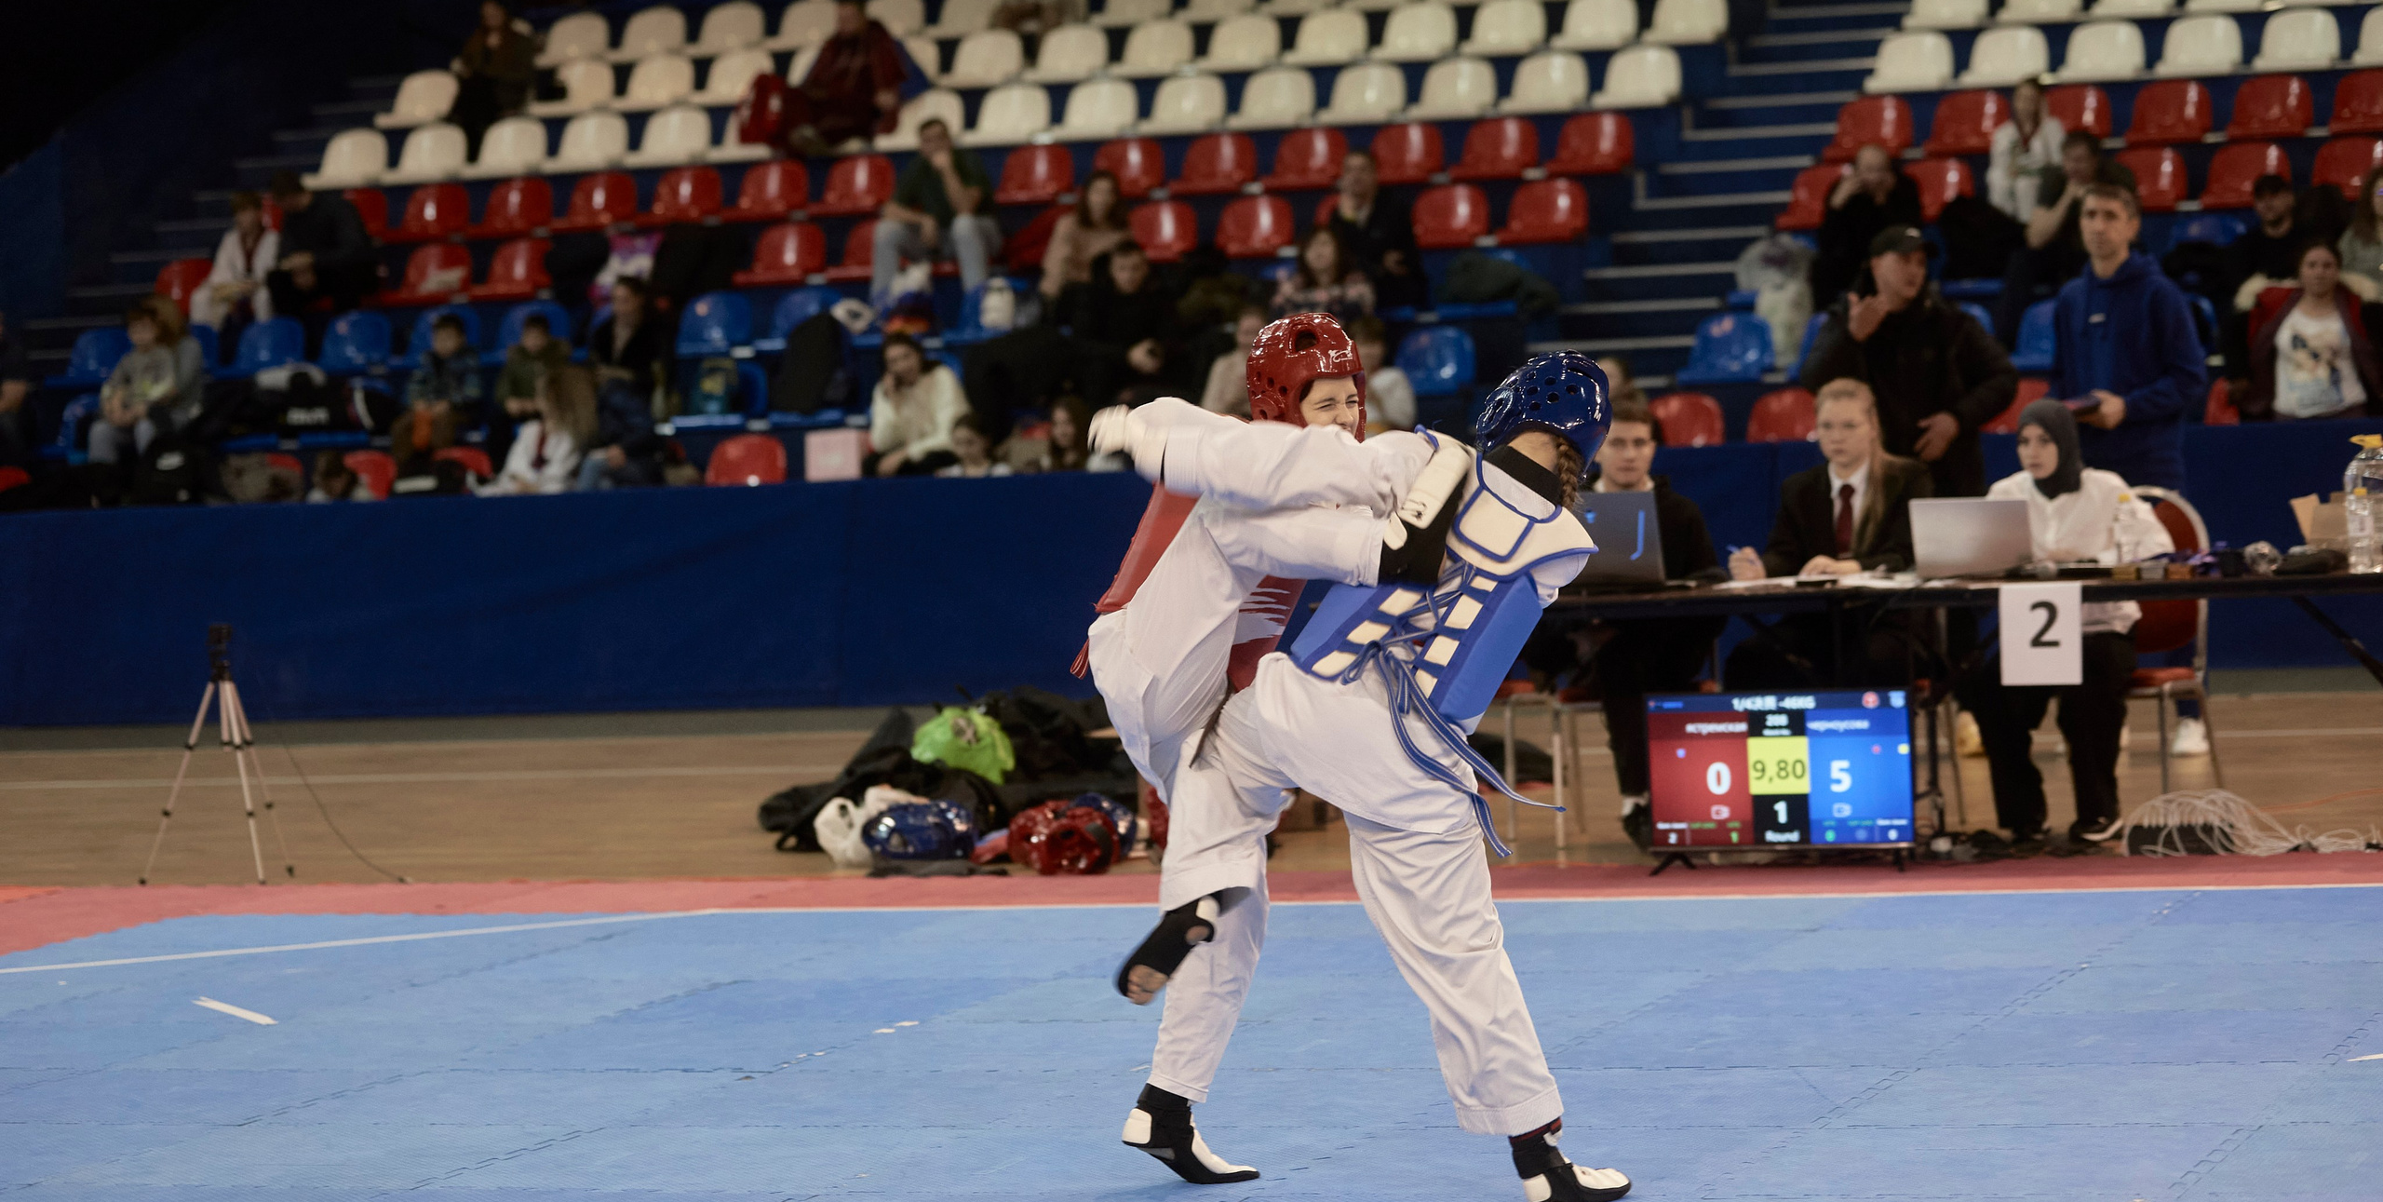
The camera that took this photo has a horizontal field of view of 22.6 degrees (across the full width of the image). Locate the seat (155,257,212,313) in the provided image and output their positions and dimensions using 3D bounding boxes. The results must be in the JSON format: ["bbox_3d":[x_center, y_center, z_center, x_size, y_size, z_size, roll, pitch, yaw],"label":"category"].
[{"bbox_3d":[-5.185,-1.597,30.543,0.400,0.315,0.370,-2,3,20],"label":"seat"}]

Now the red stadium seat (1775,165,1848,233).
[{"bbox_3d":[2.891,-1.840,27.115,0.410,0.310,0.370,-2,3,20],"label":"red stadium seat"}]

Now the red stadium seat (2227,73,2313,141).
[{"bbox_3d":[5.039,-2.294,27.808,0.400,0.315,0.370,-2,3,20],"label":"red stadium seat"}]

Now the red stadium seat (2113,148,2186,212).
[{"bbox_3d":[4.775,-2.110,29.910,0.400,0.305,0.390,-2,3,20],"label":"red stadium seat"}]

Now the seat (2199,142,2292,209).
[{"bbox_3d":[4.685,-1.891,26.460,0.410,0.310,0.370,-2,3,20],"label":"seat"}]

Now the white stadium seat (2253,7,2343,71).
[{"bbox_3d":[5.420,-2.734,29.074,0.410,0.315,0.390,-2,3,18],"label":"white stadium seat"}]

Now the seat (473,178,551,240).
[{"bbox_3d":[-3.461,-2.008,30.504,0.410,0.310,0.370,-2,3,20],"label":"seat"}]

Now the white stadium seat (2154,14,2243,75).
[{"bbox_3d":[4.821,-2.664,28.476,0.410,0.310,0.370,-2,3,20],"label":"white stadium seat"}]

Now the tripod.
[{"bbox_3d":[-2.943,0.459,17.859,0.440,0.770,0.380,-3,3,-9],"label":"tripod"}]

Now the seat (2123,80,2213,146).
[{"bbox_3d":[4.702,-2.350,28.735,0.410,0.320,0.380,-2,3,19],"label":"seat"}]

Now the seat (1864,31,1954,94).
[{"bbox_3d":[3.567,-2.699,29.764,0.397,0.299,0.372,-2,3,19],"label":"seat"}]

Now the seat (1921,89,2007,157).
[{"bbox_3d":[3.725,-2.304,28.695,0.397,0.299,0.372,-2,3,19],"label":"seat"}]

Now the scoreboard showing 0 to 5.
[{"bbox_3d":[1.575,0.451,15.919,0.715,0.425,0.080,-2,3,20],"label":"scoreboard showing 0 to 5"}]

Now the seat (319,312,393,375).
[{"bbox_3d":[-4.058,-1.246,28.748,0.410,0.310,0.370,-2,3,20],"label":"seat"}]

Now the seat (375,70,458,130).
[{"bbox_3d":[-4.375,-2.851,33.526,0.397,0.299,0.372,-2,3,19],"label":"seat"}]

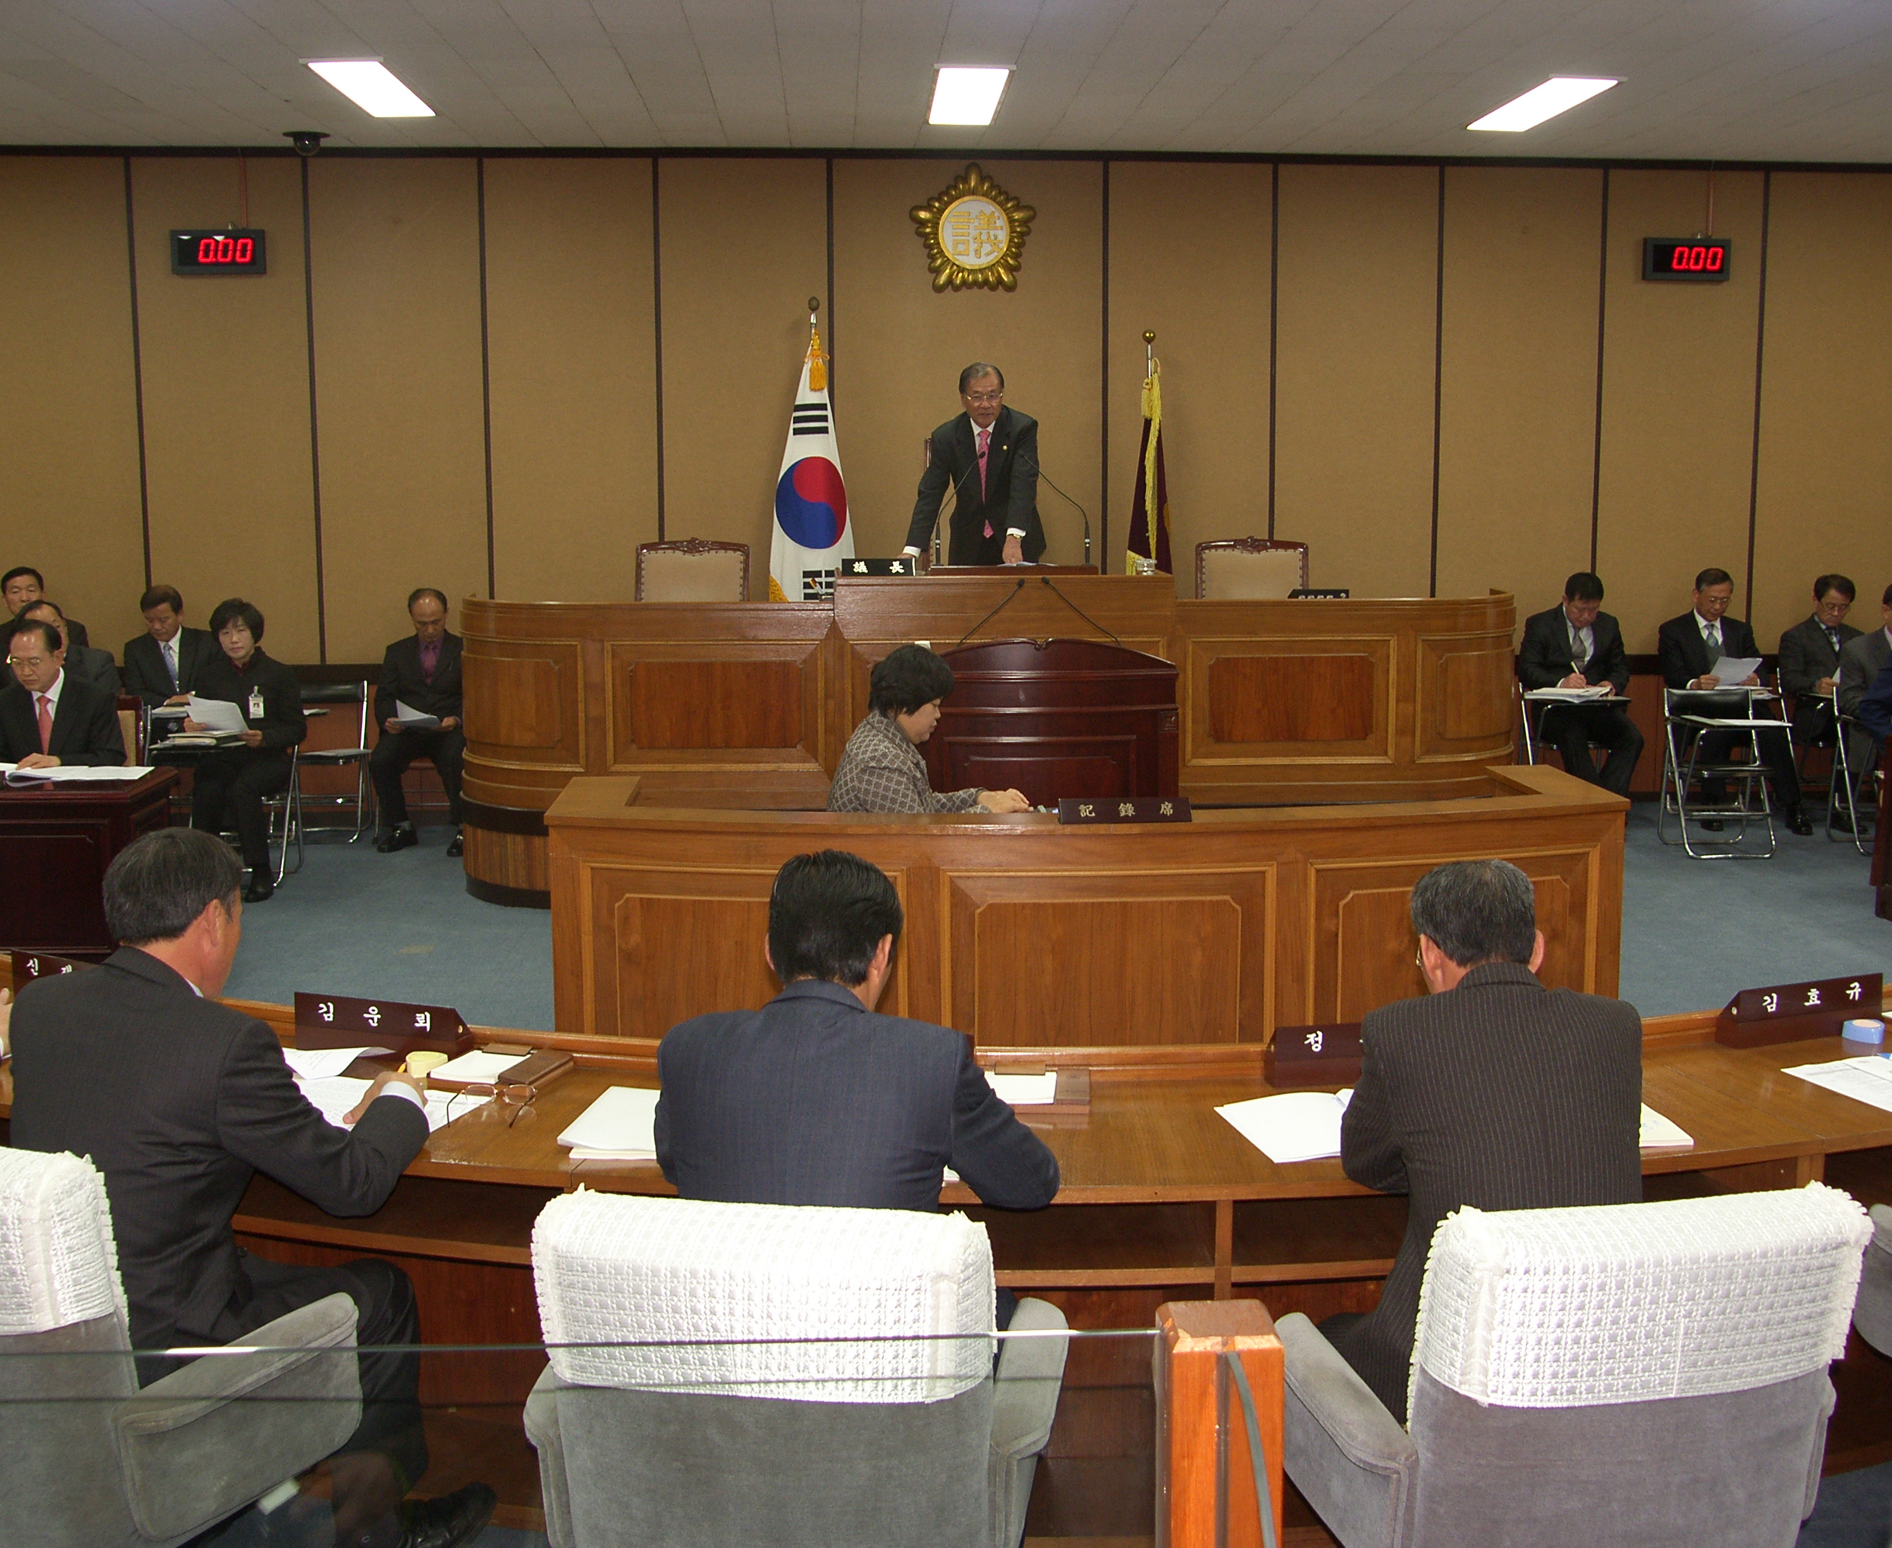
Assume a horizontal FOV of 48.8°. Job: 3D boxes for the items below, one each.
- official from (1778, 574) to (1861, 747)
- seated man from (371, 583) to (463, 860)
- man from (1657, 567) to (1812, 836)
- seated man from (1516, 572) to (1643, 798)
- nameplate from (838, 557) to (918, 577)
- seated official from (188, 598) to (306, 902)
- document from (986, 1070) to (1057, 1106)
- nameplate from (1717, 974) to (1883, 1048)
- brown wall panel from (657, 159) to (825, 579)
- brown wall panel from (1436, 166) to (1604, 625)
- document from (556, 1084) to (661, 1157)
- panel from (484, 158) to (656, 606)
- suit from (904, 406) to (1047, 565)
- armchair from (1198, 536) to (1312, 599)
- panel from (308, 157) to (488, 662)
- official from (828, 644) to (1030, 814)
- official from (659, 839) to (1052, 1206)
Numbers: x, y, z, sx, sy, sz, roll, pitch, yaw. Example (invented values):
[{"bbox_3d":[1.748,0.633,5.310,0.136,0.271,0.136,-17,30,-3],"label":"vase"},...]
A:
[{"bbox_3d":[4.565,-0.412,10.850,0.540,1.260,0.760,-1,8,-5],"label":"official"},{"bbox_3d":[-2.607,-0.291,10.451,0.540,1.260,0.750,-1,8,-3],"label":"seated man"},{"bbox_3d":[4.043,-0.393,10.931,0.650,1.310,0.780,-1,8,-9],"label":"man"},{"bbox_3d":[3.259,-0.389,10.720,0.600,1.270,0.780,-1,8,-4],"label":"seated man"},{"bbox_3d":[-0.286,-0.869,8.761,0.315,0.078,0.075,-1,8,-3],"label":"nameplate"},{"bbox_3d":[-3.024,-0.127,9.050,0.530,1.240,0.760,-1,8,-2],"label":"seated official"},{"bbox_3d":[0.114,0.515,3.420,0.134,0.012,0.180,1,8,5],"label":"document"},{"bbox_3d":[1.557,0.426,3.794,0.326,0.107,0.055,-3,8,-20],"label":"nameplate"},{"bbox_3d":[-1.050,-1.897,11.018,0.875,2.622,0.050,-1,8,-4],"label":"brown wall panel"},{"bbox_3d":[3.101,-1.939,11.291,0.863,2.613,0.050,-1,8,-4],"label":"brown wall panel"},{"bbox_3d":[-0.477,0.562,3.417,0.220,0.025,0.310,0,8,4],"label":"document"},{"bbox_3d":[-1.955,-1.885,10.959,0.873,2.619,0.050,-1,8,-4],"label":"panel"},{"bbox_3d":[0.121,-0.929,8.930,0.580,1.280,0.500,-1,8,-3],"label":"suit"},{"bbox_3d":[1.472,-0.572,10.000,0.620,1.090,0.660,-1,8,-2],"label":"armchair"},{"bbox_3d":[-2.713,-1.789,10.410,0.826,2.475,0.050,-1,8,-3],"label":"panel"},{"bbox_3d":[-0.049,0.215,6.298,0.680,1.200,0.480,-1,8,-6],"label":"official"},{"bbox_3d":[-0.120,0.717,3.022,0.570,1.230,0.820,0,8,5],"label":"official"}]

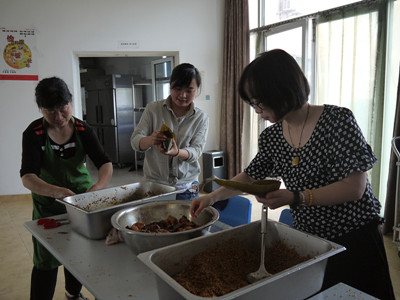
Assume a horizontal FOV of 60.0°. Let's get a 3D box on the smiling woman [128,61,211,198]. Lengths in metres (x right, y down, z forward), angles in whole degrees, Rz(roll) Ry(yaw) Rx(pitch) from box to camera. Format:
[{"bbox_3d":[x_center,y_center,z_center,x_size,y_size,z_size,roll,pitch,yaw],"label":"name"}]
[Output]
[{"bbox_3d":[-0.152,0.263,2.109,0.460,1.560,0.460,1,9,10],"label":"smiling woman"}]

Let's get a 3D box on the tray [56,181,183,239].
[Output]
[{"bbox_3d":[-0.374,0.284,1.710,0.325,0.150,0.530,8,13,44],"label":"tray"}]

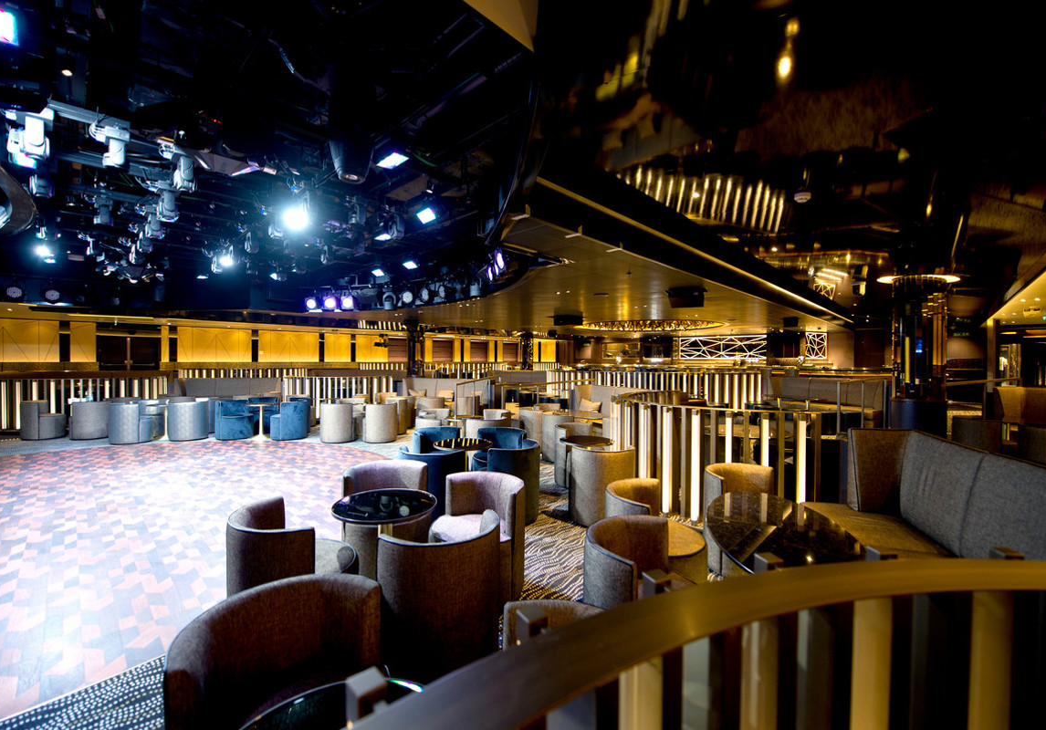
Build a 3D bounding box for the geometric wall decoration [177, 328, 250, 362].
[{"bbox_3d":[-11.830,-0.760,16.460,0.060,1.300,2.350,1,1,42],"label":"geometric wall decoration"}]

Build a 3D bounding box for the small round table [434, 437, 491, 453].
[{"bbox_3d":[-0.638,1.175,4.553,0.632,0.666,0.632,0,1,0],"label":"small round table"}]

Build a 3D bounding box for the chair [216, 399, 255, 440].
[{"bbox_3d":[-5.769,1.098,8.546,0.655,0.702,0.655,0,1,9],"label":"chair"}]

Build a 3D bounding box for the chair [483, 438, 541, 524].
[{"bbox_3d":[-0.162,1.199,4.510,0.661,0.729,0.661,1,1,32],"label":"chair"}]

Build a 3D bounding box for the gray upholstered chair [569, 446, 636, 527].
[{"bbox_3d":[0.803,1.177,4.310,0.650,0.700,0.660,0,1,-16],"label":"gray upholstered chair"}]

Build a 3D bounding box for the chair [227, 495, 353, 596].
[{"bbox_3d":[-1.275,1.179,2.409,0.655,0.702,0.655,0,1,-41],"label":"chair"}]

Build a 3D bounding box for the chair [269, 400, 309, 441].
[{"bbox_3d":[-4.601,1.074,8.380,0.640,0.700,0.630,0,1,-2],"label":"chair"}]

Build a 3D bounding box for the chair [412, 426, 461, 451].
[{"bbox_3d":[-0.988,1.150,5.130,0.655,0.702,0.655,1,1,44],"label":"chair"}]

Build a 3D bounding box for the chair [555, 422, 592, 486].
[{"bbox_3d":[0.724,1.155,5.500,0.640,0.700,0.630,1,1,42],"label":"chair"}]

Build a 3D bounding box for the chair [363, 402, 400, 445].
[{"bbox_3d":[-2.779,1.119,8.394,0.661,0.729,0.661,1,1,35],"label":"chair"}]

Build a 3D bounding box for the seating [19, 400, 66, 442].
[{"bbox_3d":[-9.557,1.087,8.523,0.655,0.702,0.655,0,1,-35],"label":"seating"}]

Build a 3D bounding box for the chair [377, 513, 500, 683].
[{"bbox_3d":[-0.474,1.227,2.385,0.661,0.729,0.661,0,1,-38],"label":"chair"}]

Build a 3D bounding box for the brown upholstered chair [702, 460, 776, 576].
[{"bbox_3d":[1.744,1.178,3.281,0.655,0.702,0.655,0,1,-31],"label":"brown upholstered chair"}]

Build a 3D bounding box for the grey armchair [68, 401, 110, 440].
[{"bbox_3d":[-8.360,1.054,8.310,0.640,0.700,0.630,1,1,20],"label":"grey armchair"}]

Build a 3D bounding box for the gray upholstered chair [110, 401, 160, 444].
[{"bbox_3d":[-7.328,1.066,7.980,0.630,0.700,0.640,1,1,40],"label":"gray upholstered chair"}]

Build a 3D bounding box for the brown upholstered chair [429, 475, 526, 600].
[{"bbox_3d":[-0.308,1.176,2.960,0.655,0.702,0.655,1,1,40],"label":"brown upholstered chair"}]

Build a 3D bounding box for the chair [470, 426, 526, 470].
[{"bbox_3d":[-0.286,1.188,5.228,0.661,0.729,0.661,1,1,25],"label":"chair"}]

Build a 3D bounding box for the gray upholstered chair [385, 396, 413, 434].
[{"bbox_3d":[-2.817,1.108,9.143,0.661,0.729,0.661,1,1,42],"label":"gray upholstered chair"}]

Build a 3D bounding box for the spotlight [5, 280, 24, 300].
[{"bbox_3d":[-9.427,-1.378,7.900,0.260,0.330,0.280,1,1,40],"label":"spotlight"}]

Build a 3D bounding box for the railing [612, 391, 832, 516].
[{"bbox_3d":[1.983,0.986,5.045,1.780,1.177,2.500,1,1,0],"label":"railing"}]

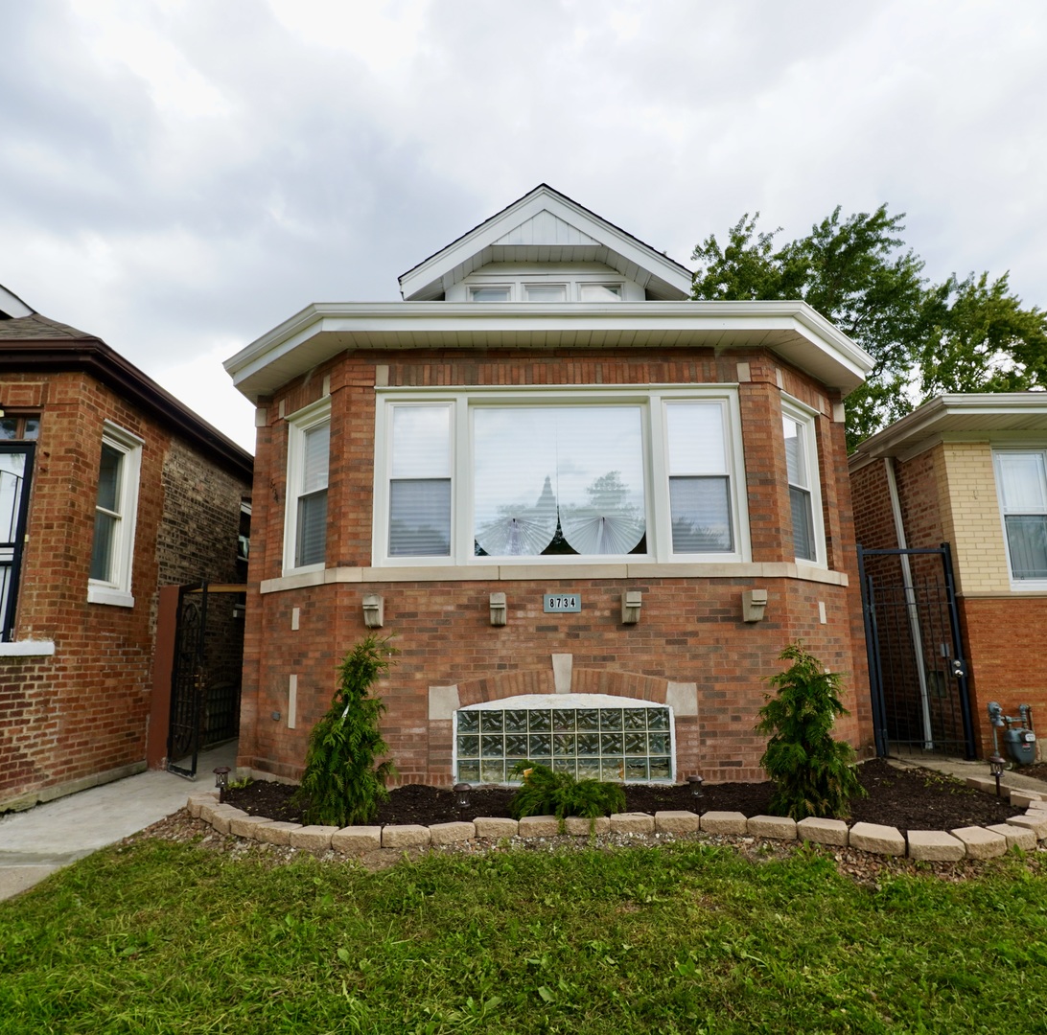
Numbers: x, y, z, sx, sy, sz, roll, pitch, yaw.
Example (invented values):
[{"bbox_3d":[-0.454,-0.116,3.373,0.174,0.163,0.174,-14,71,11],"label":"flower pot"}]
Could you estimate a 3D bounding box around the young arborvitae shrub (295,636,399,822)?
[{"bbox_3d":[-1.267,1.465,4.920,0.680,1.240,0.660,-1,-11,-1],"label":"young arborvitae shrub"}]

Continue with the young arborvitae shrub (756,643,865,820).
[{"bbox_3d":[2.014,1.476,4.928,0.720,1.160,0.700,-1,-11,-1],"label":"young arborvitae shrub"}]

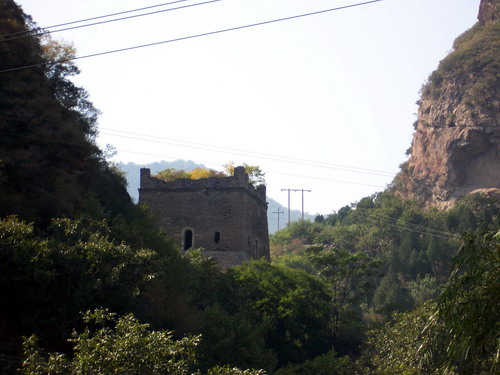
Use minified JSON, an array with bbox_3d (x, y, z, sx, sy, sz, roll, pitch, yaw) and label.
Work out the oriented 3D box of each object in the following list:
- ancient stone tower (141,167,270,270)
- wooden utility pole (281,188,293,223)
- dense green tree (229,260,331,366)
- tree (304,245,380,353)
[{"bbox_3d":[-4.390,4.049,186.000,11.000,10.400,11.000,-1,-8,9],"label":"ancient stone tower"},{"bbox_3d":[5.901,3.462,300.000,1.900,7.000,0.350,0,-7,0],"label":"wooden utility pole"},{"bbox_3d":[2.244,9.583,145.000,7.600,7.800,7.400,0,-7,0],"label":"dense green tree"},{"bbox_3d":[7.520,9.024,155.000,6.000,8.700,6.000,0,-7,0],"label":"tree"}]

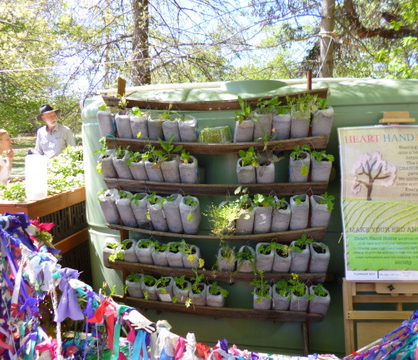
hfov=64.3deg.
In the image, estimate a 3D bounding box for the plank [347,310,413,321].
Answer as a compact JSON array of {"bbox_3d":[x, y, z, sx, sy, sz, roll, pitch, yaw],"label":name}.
[{"bbox_3d":[0.988,0.712,1.765,0.504,0.043,0.022,-2,4,5],"label":"plank"}]

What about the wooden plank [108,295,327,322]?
[{"bbox_3d":[0.036,0.745,1.942,1.170,0.080,0.090,0,8,7],"label":"wooden plank"}]

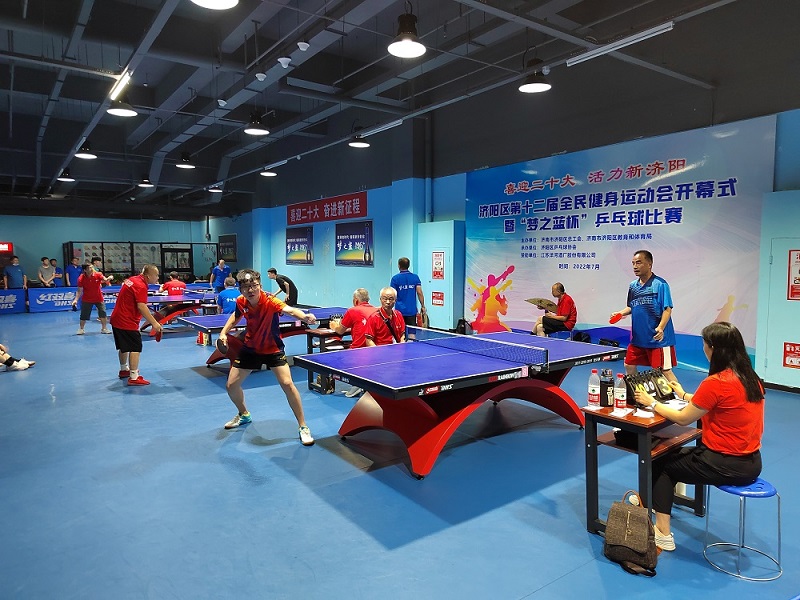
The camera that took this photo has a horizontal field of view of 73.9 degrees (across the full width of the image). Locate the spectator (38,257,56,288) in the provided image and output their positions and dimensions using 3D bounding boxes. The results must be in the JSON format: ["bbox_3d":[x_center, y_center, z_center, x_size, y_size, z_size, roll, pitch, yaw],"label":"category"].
[{"bbox_3d":[-11.347,-0.517,17.118,0.520,1.730,0.320,-3,5,-36],"label":"spectator"}]

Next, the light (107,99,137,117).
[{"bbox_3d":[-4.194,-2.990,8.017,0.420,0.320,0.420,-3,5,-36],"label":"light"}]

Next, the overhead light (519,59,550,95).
[{"bbox_3d":[1.695,-2.827,6.634,0.410,0.360,0.410,0,4,0],"label":"overhead light"}]

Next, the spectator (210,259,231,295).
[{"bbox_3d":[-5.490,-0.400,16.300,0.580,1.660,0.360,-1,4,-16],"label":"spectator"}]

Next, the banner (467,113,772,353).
[{"bbox_3d":[3.229,-0.908,9.525,0.050,3.500,5.950,-3,5,-36],"label":"banner"}]

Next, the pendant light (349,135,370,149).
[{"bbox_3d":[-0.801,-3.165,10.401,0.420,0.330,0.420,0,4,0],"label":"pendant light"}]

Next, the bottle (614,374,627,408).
[{"bbox_3d":[1.346,0.544,3.236,0.068,0.218,0.068,-3,5,-36],"label":"bottle"}]

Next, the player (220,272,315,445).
[{"bbox_3d":[-1.189,0.488,4.892,0.900,1.550,0.750,-1,4,-9],"label":"player"}]

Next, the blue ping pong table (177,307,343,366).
[{"bbox_3d":[-1.797,0.576,8.258,2.740,0.860,1.640,-3,5,-36],"label":"blue ping pong table"}]

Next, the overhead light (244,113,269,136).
[{"bbox_3d":[-2.497,-3.102,9.229,0.420,0.350,0.420,-3,5,-36],"label":"overhead light"}]

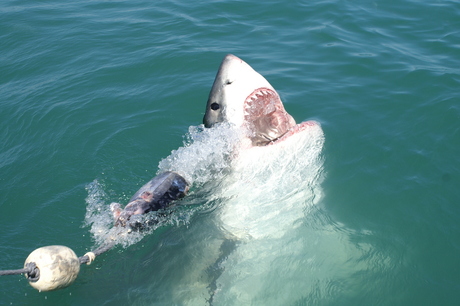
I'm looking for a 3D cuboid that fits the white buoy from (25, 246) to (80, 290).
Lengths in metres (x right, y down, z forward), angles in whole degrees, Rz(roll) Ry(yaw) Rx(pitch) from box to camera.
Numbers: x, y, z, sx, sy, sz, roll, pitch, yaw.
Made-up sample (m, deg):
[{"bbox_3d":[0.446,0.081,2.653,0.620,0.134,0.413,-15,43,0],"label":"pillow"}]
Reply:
[{"bbox_3d":[-0.804,0.523,3.470,0.208,0.208,0.244,27,24,37],"label":"white buoy"}]

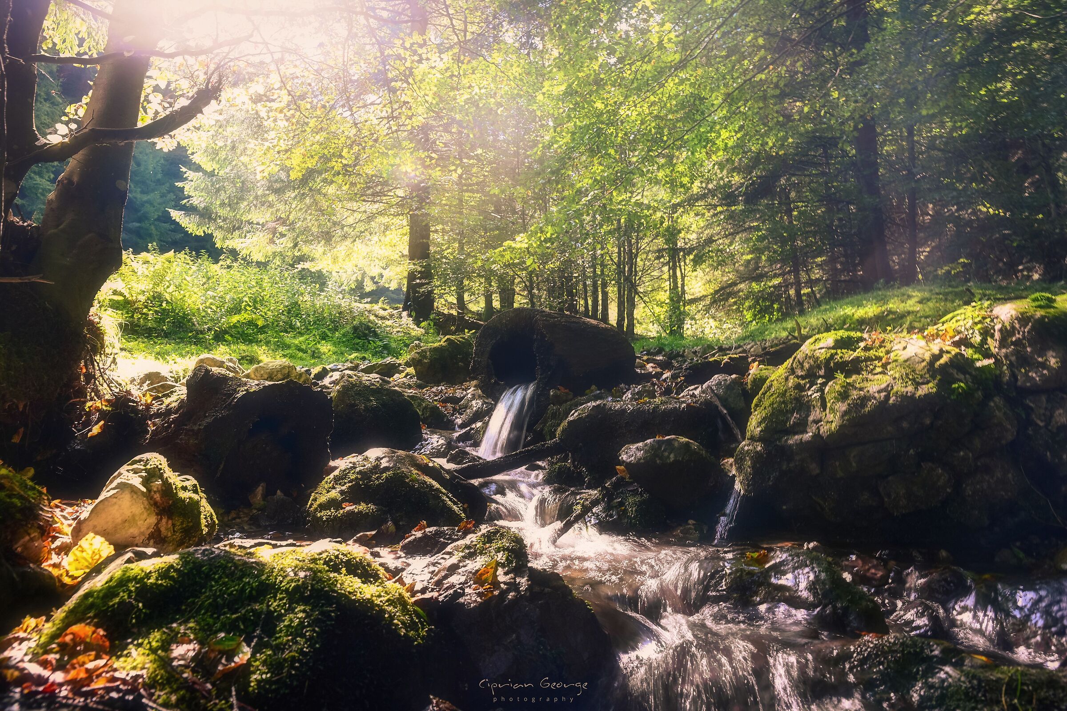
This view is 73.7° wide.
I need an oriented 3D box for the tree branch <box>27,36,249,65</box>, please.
[{"bbox_3d":[-1.780,-1.370,3.200,1.000,0.130,0.300,0,-2,0],"label":"tree branch"}]

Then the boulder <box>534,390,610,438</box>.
[{"bbox_3d":[0.245,0.377,4.400,0.500,0.340,0.400,0,0,0],"label":"boulder"}]

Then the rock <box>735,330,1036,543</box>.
[{"bbox_3d":[1.570,0.340,3.300,1.220,0.860,0.920,0,-1,19],"label":"rock"}]

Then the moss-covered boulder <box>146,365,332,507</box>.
[{"bbox_3d":[-1.390,0.355,3.400,0.870,0.610,0.650,0,-2,0],"label":"moss-covered boulder"}]

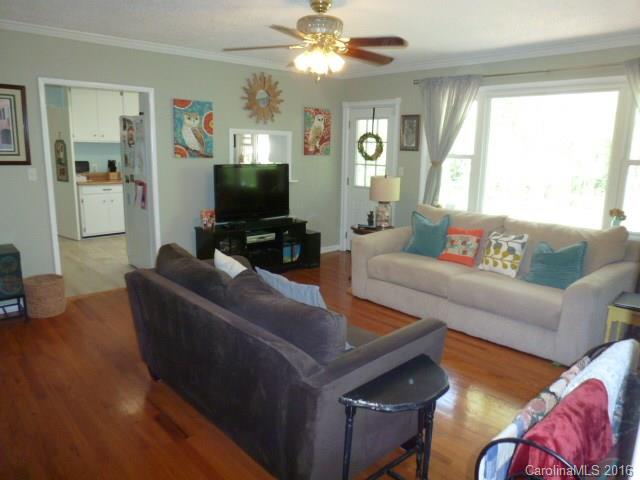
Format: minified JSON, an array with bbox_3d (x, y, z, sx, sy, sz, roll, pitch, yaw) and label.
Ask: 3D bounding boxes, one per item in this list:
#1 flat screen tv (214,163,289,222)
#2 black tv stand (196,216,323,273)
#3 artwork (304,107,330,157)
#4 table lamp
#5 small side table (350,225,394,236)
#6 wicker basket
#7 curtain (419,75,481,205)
[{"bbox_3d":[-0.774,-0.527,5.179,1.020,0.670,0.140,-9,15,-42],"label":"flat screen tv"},{"bbox_3d":[-0.739,0.111,5.325,1.420,0.585,0.450,-9,15,-42],"label":"black tv stand"},{"bbox_3d":[-0.014,-1.458,6.009,0.480,0.620,0.040,-9,15,-42],"label":"artwork"},{"bbox_3d":[0.763,-0.433,5.132,0.350,0.600,0.350,1,11,0],"label":"table lamp"},{"bbox_3d":[0.670,0.162,5.175,0.550,0.600,0.500,-9,15,-42],"label":"small side table"},{"bbox_3d":[-2.425,0.486,3.911,0.360,0.310,0.360,-9,15,-42],"label":"wicker basket"},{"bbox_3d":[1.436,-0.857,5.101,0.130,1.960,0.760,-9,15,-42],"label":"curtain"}]

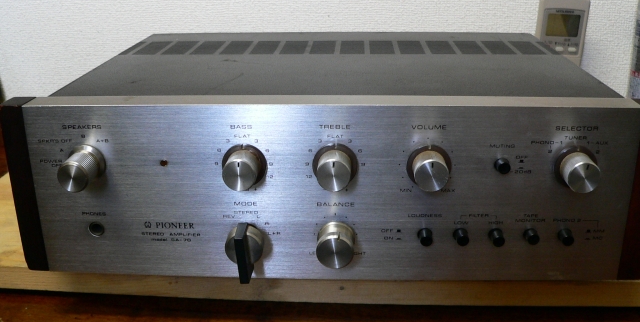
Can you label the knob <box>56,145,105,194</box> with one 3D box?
[{"bbox_3d":[-0.159,0.006,0.441,0.026,0.026,0.026,0,20,3],"label":"knob"}]

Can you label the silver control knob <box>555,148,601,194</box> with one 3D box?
[{"bbox_3d":[0.168,0.008,0.426,0.030,0.030,0.018,0,20,3],"label":"silver control knob"}]

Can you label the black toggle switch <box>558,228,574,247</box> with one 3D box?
[{"bbox_3d":[0.166,0.052,0.448,0.010,0.010,0.009,0,20,3],"label":"black toggle switch"}]

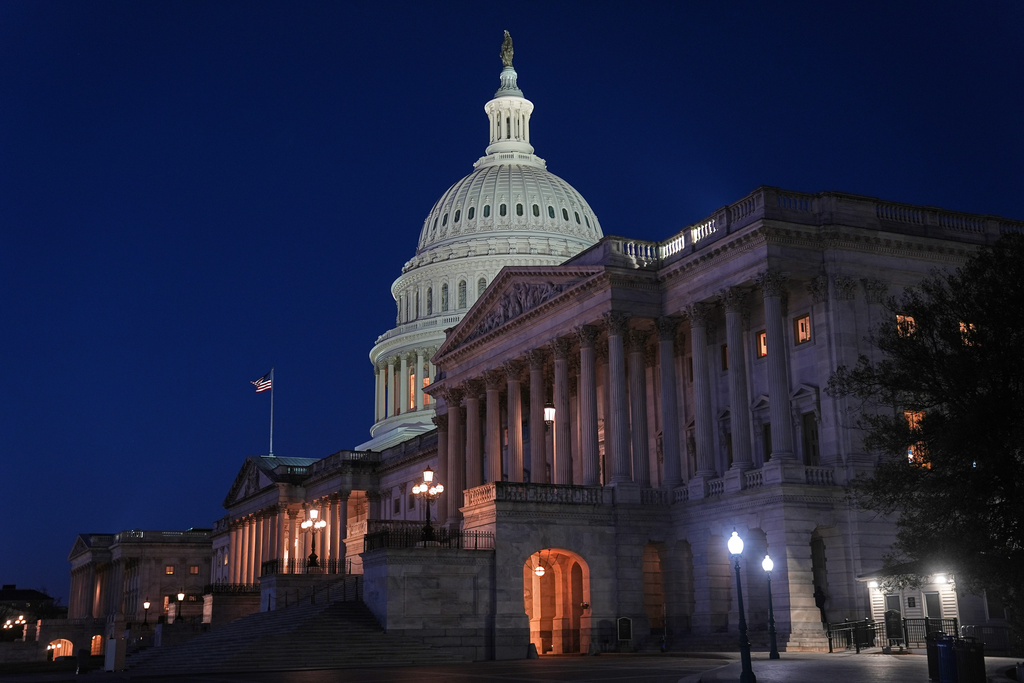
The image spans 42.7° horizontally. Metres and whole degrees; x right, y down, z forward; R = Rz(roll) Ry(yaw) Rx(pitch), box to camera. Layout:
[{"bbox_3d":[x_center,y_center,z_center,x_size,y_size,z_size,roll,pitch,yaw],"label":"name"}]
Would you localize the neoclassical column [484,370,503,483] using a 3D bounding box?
[{"bbox_3d":[-1.145,6.429,82.122,1.220,9.157,1.220,-1,-14,0],"label":"neoclassical column"}]

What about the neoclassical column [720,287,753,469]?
[{"bbox_3d":[11.466,1.942,66.391,1.250,9.250,1.250,-1,-14,0],"label":"neoclassical column"}]

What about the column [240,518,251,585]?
[{"bbox_3d":[-33.059,26.418,162.335,1.040,9.182,1.040,6,-15,-26],"label":"column"}]

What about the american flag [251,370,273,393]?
[{"bbox_3d":[-32.140,5.171,167.885,2.900,2.800,0.900,-6,-14,18],"label":"american flag"}]

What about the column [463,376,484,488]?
[{"bbox_3d":[-2.489,7.115,84.830,1.220,9.157,1.220,-1,-14,0],"label":"column"}]

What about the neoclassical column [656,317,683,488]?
[{"bbox_3d":[8.554,3.414,71.099,1.040,9.182,1.040,-1,-14,0],"label":"neoclassical column"}]

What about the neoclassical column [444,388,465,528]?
[{"bbox_3d":[-3.951,7.952,90.019,1.250,9.250,1.250,6,-15,-25],"label":"neoclassical column"}]

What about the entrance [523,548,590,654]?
[{"bbox_3d":[2.006,12.842,64.271,3.620,5.200,1.150,6,-15,-25],"label":"entrance"}]

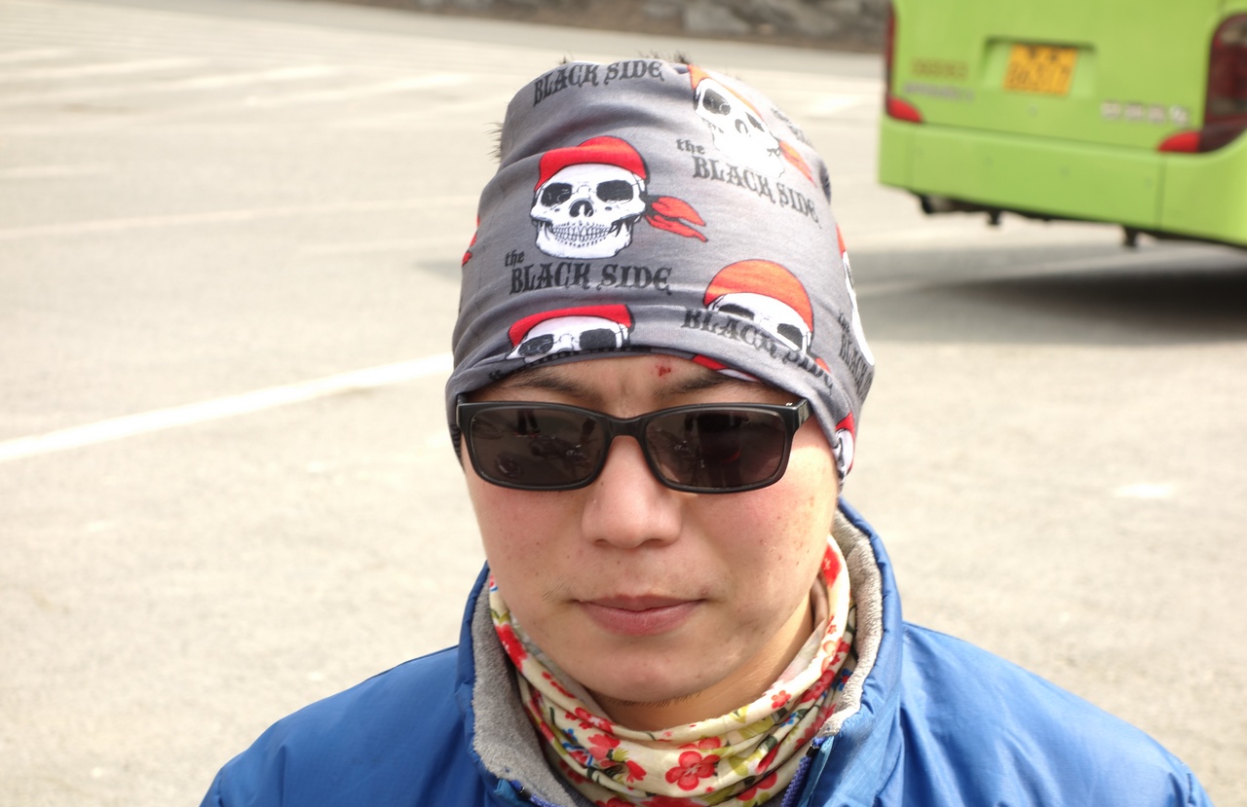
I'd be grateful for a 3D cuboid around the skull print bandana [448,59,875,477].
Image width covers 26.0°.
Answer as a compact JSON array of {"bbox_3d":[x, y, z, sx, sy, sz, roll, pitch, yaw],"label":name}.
[{"bbox_3d":[0.017,-0.060,1.186,0.180,0.183,0.208,0,16,9],"label":"skull print bandana"}]

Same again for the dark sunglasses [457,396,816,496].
[{"bbox_3d":[0.013,0.000,1.158,0.142,0.046,0.145,0,14,9],"label":"dark sunglasses"}]

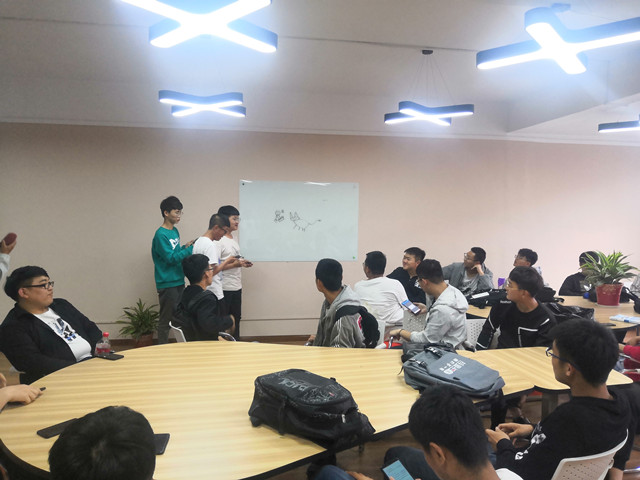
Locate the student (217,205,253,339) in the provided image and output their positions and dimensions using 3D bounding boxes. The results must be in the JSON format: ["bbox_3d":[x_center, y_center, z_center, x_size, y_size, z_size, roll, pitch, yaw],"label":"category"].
[{"bbox_3d":[-0.866,0.497,5.083,0.380,1.690,0.470,2,3,22],"label":"student"}]

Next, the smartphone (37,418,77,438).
[{"bbox_3d":[-1.018,0.743,1.979,0.077,0.008,0.160,2,3,31],"label":"smartphone"}]

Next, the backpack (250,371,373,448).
[{"bbox_3d":[-0.022,0.657,2.002,0.420,0.200,0.280,3,4,40],"label":"backpack"}]

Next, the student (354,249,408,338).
[{"bbox_3d":[0.500,0.721,4.381,0.520,1.260,0.780,0,3,-20],"label":"student"}]

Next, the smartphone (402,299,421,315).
[{"bbox_3d":[0.697,0.512,3.800,0.155,0.009,0.075,39,52,18],"label":"smartphone"}]

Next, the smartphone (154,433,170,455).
[{"bbox_3d":[-0.577,0.716,1.755,0.076,0.009,0.160,0,3,-9],"label":"smartphone"}]

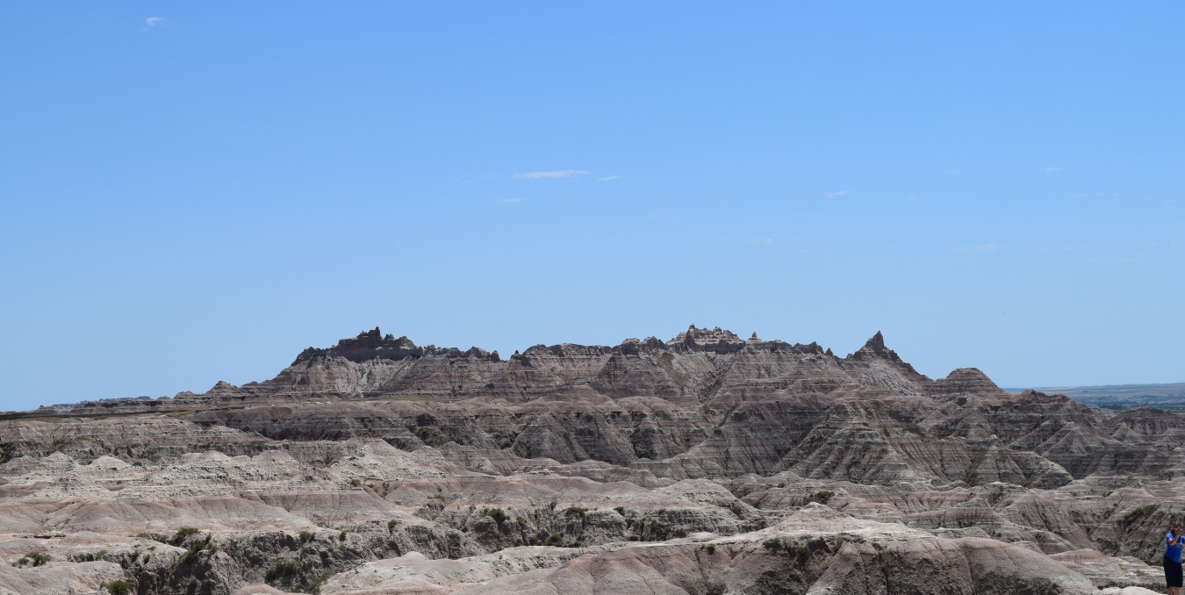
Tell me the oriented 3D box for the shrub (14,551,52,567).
[{"bbox_3d":[-23.237,10.864,82.000,1.538,0.608,1.230,-1,-3,0],"label":"shrub"}]

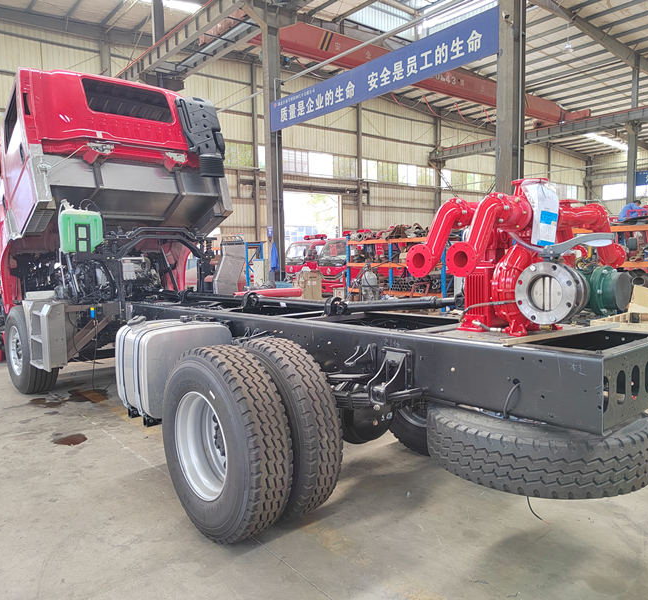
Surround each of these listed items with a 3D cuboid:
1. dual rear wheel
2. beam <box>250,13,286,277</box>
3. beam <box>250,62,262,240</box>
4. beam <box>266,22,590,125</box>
[{"bbox_3d":[-0.468,0.795,3.139,0.630,1.060,1.060,-6,7,-41],"label":"dual rear wheel"},{"bbox_3d":[-1.087,-3.095,12.365,0.300,6.800,0.300,-5,7,-39],"label":"beam"},{"bbox_3d":[-3.284,-6.373,26.009,0.260,10.000,0.260,-5,7,-39],"label":"beam"},{"bbox_3d":[5.178,-8.662,21.225,19.400,1.050,0.450,-5,7,-39],"label":"beam"}]

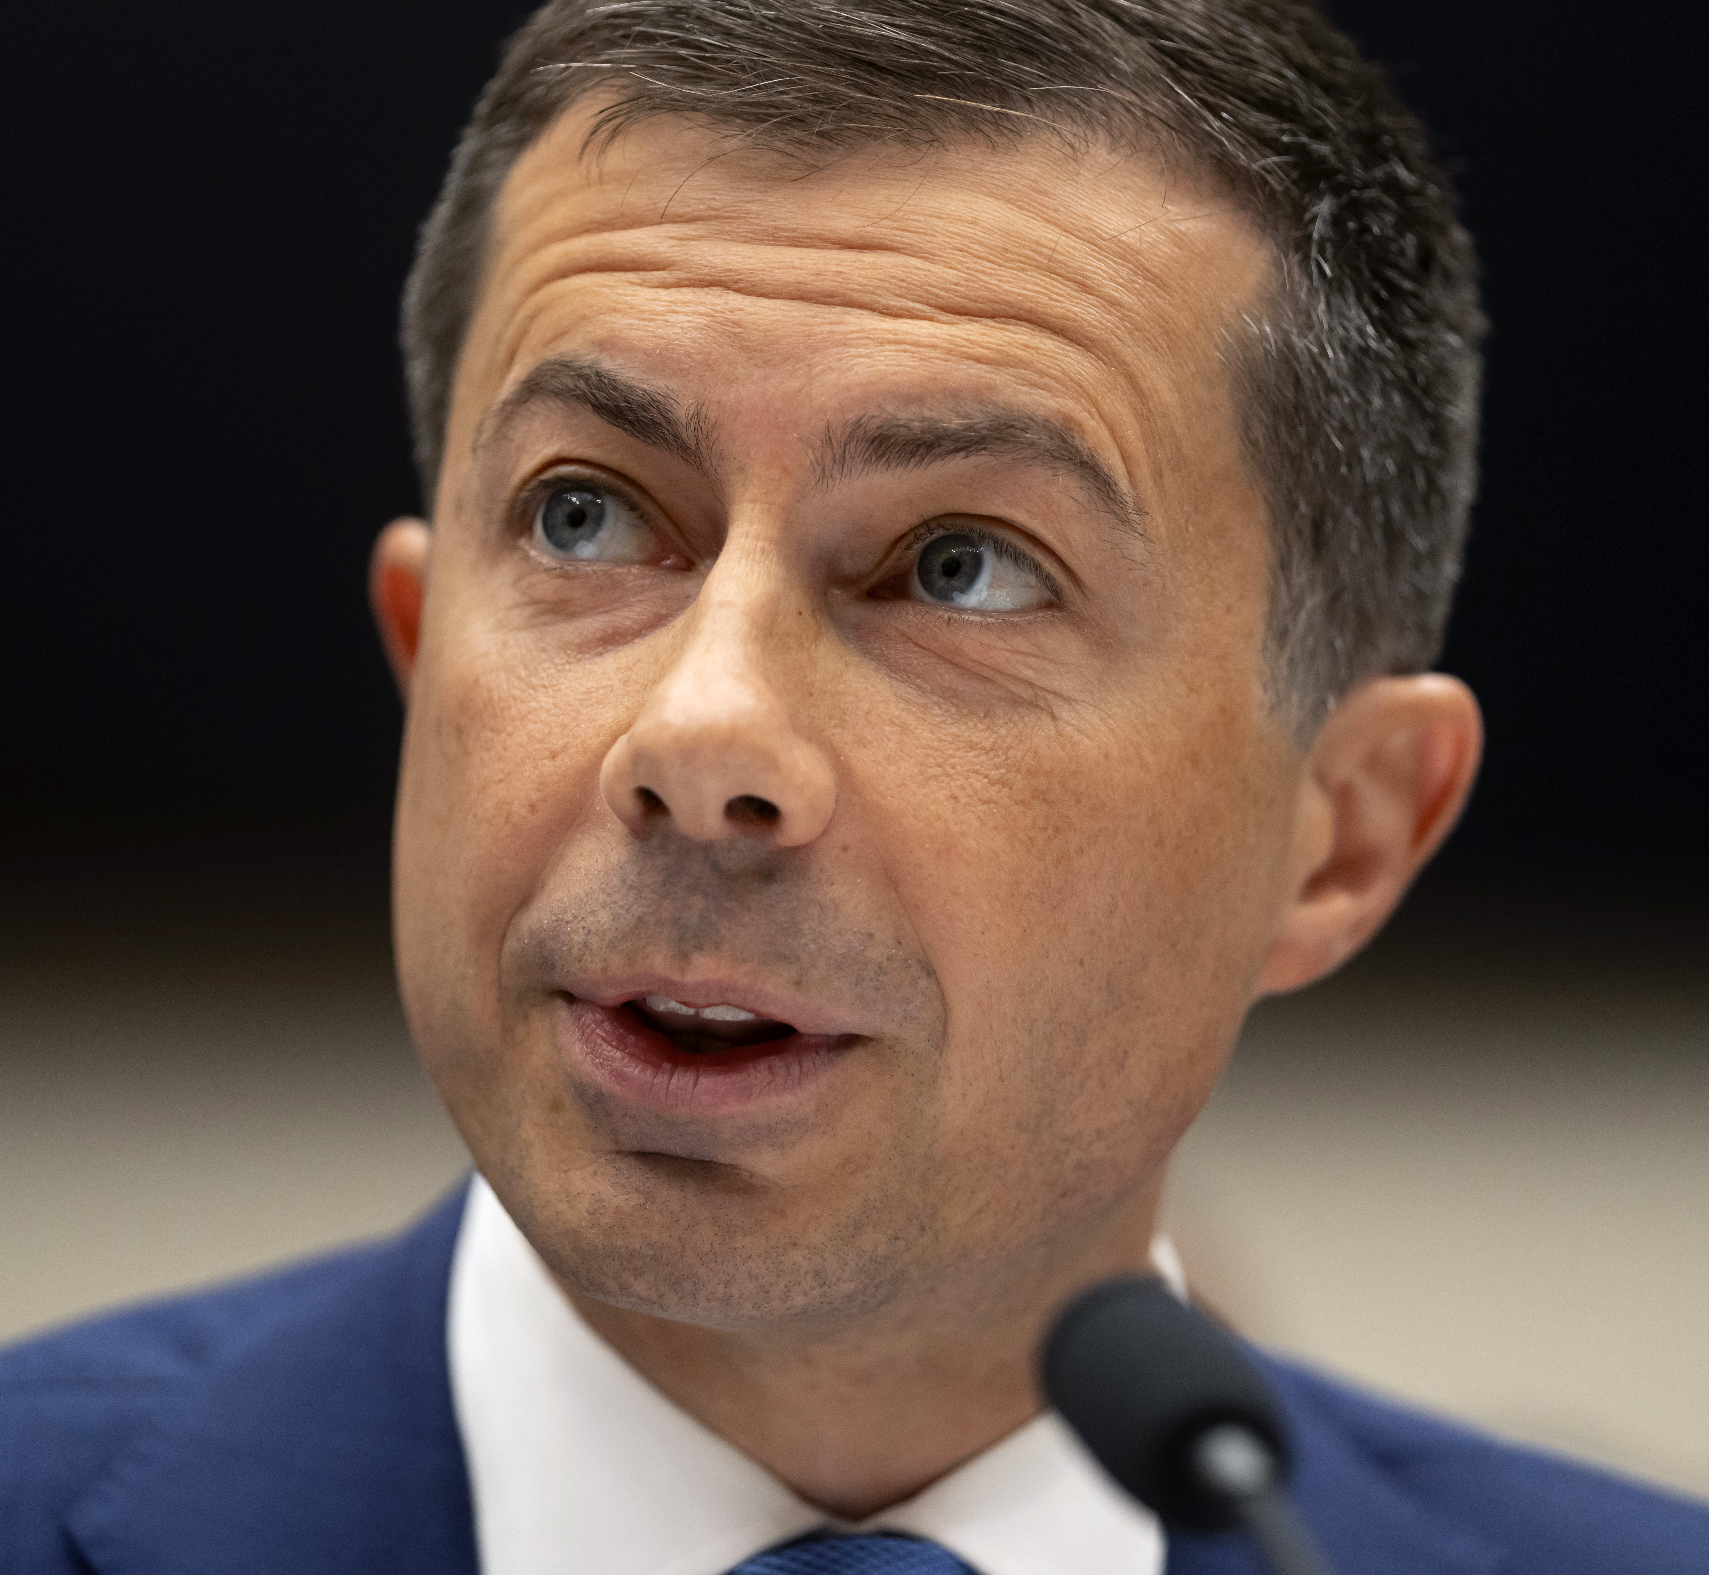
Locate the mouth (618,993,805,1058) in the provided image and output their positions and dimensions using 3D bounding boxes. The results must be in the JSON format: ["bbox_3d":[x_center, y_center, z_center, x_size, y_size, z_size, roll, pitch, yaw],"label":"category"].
[{"bbox_3d":[-0.023,0.038,1.390,0.030,0.011,0.014,8,-7,18],"label":"mouth"}]

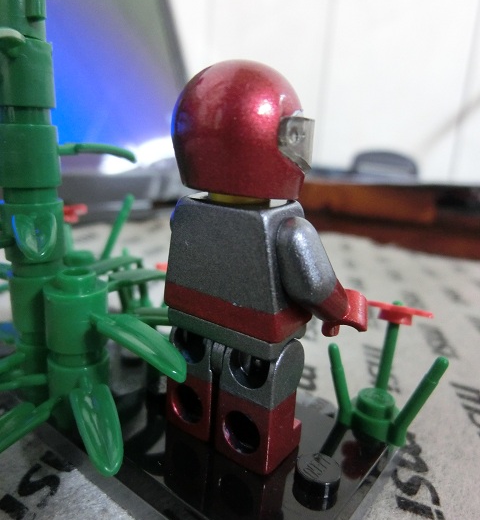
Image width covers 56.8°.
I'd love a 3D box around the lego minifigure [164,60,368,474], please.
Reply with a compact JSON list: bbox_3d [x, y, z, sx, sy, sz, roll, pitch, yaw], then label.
[{"bbox_3d":[0.001,0.001,0.052,0.024,0.043,0.018,13,18,35],"label":"lego minifigure"}]

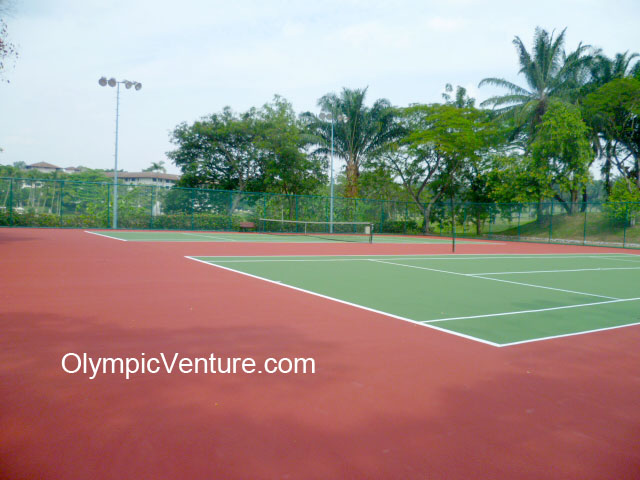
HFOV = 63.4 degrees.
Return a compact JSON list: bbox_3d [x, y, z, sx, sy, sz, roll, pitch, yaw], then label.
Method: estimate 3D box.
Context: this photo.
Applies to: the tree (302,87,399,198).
[{"bbox_3d":[2.950,-7.970,50.000,9.270,13.710,8.810,2,3,2],"label":"tree"}]

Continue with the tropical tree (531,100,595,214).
[{"bbox_3d":[21.550,-7.330,46.000,5.690,10.130,5.400,3,3,13],"label":"tropical tree"}]

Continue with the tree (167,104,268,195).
[{"bbox_3d":[-9.200,-6.530,46.000,8.530,10.660,7.680,2,3,-6],"label":"tree"}]

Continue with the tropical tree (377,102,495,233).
[{"bbox_3d":[11.380,-7.090,51.000,11.620,12.910,9.880,2,3,6],"label":"tropical tree"}]

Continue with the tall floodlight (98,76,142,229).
[{"bbox_3d":[-12.910,-5.650,33.500,2.700,9.870,0.700,0,3,-33],"label":"tall floodlight"}]

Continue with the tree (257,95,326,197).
[{"bbox_3d":[-2.590,-7.170,47.000,6.360,12.070,6.040,2,3,-2],"label":"tree"}]

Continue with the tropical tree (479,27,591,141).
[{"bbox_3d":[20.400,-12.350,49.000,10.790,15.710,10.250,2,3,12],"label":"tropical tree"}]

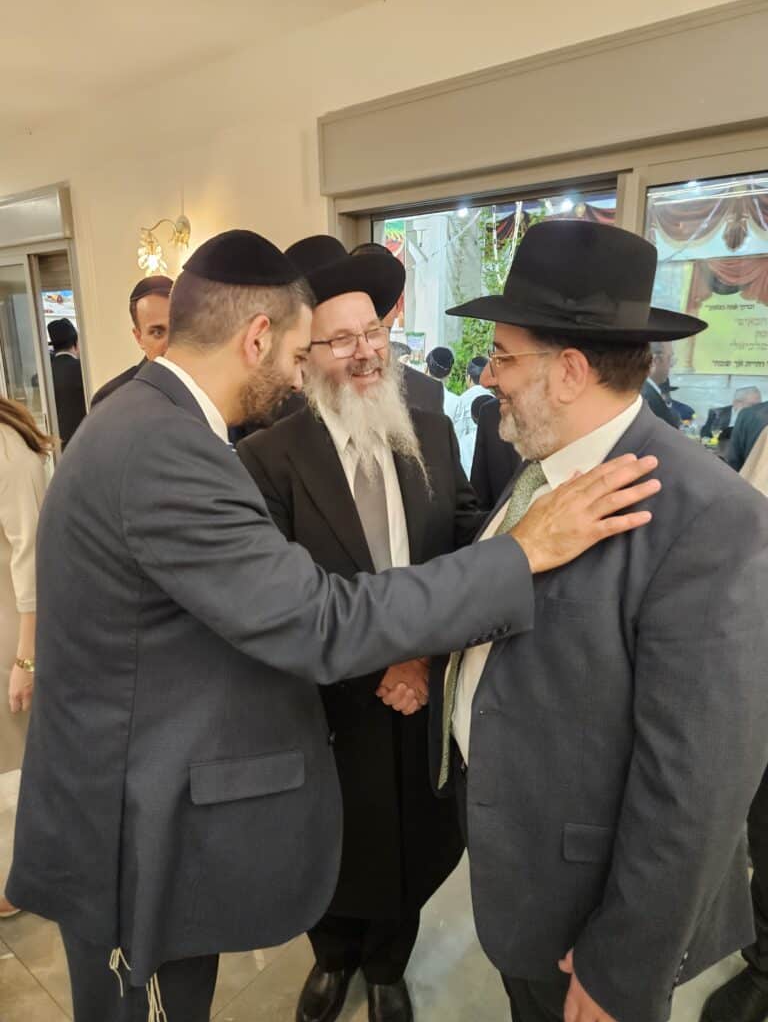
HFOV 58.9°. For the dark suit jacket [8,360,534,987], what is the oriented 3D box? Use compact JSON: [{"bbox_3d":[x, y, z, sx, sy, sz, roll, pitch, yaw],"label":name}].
[{"bbox_3d":[-0.232,0.208,1.004,0.680,0.820,0.520,-7,16,-22],"label":"dark suit jacket"}]

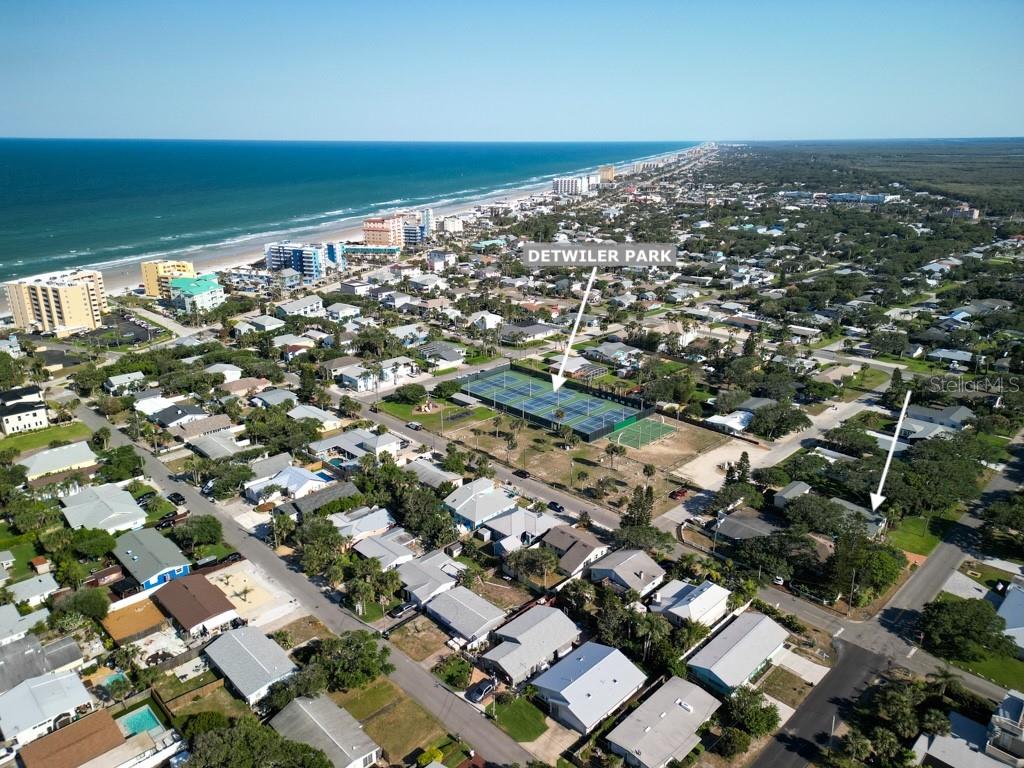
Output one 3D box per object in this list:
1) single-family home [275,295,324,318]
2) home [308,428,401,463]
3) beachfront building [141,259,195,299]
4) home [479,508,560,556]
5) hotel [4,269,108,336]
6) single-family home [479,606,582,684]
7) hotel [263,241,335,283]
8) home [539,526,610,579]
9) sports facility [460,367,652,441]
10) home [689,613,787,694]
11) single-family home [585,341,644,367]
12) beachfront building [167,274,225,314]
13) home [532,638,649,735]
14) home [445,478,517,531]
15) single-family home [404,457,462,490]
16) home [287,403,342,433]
[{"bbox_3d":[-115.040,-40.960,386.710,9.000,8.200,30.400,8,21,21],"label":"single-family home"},{"bbox_3d":[-46.600,18.410,213.060,22.500,6.200,19.500,17,25,40],"label":"home"},{"bbox_3d":[-209.330,-64.540,436.270,27.000,20.300,16.500,8,21,23],"label":"beachfront building"},{"bbox_3d":[0.911,36.048,177.437,19.567,4.295,13.936,-18,26,-42],"label":"home"},{"bbox_3d":[-226.200,-43.460,365.830,38.000,23.500,42.000,5,20,13],"label":"hotel"},{"bbox_3d":[2.850,48.610,133.700,11.400,4.600,18.800,17,26,41],"label":"single-family home"},{"bbox_3d":[-146.350,-83.480,488.360,39.000,22.000,23.000,8,21,23],"label":"hotel"},{"bbox_3d":[13.431,39.120,168.608,14.508,4.295,13.745,-18,26,-42],"label":"home"},{"bbox_3d":[11.964,4.898,266.368,73.300,3.500,36.400,18,26,42],"label":"sports facility"},{"bbox_3d":[43.061,50.741,135.348,9.259,4.200,20.904,18,26,42],"label":"home"},{"bbox_3d":[45.963,-14.859,323.480,20.235,4.486,17.181,18,26,42],"label":"single-family home"},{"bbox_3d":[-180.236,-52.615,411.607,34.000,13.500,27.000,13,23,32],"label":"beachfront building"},{"bbox_3d":[13.735,53.568,127.078,16.704,4.295,13.745,-18,26,-42],"label":"home"},{"bbox_3d":[-8.403,31.565,189.598,16.322,4.772,14.318,-18,26,-42],"label":"home"},{"bbox_3d":[-23.386,26.359,205.580,9.354,4.104,16.704,-18,26,-42],"label":"single-family home"},{"bbox_3d":[-66.950,11.810,240.500,10.200,4.200,18.000,-18,26,-42],"label":"home"}]

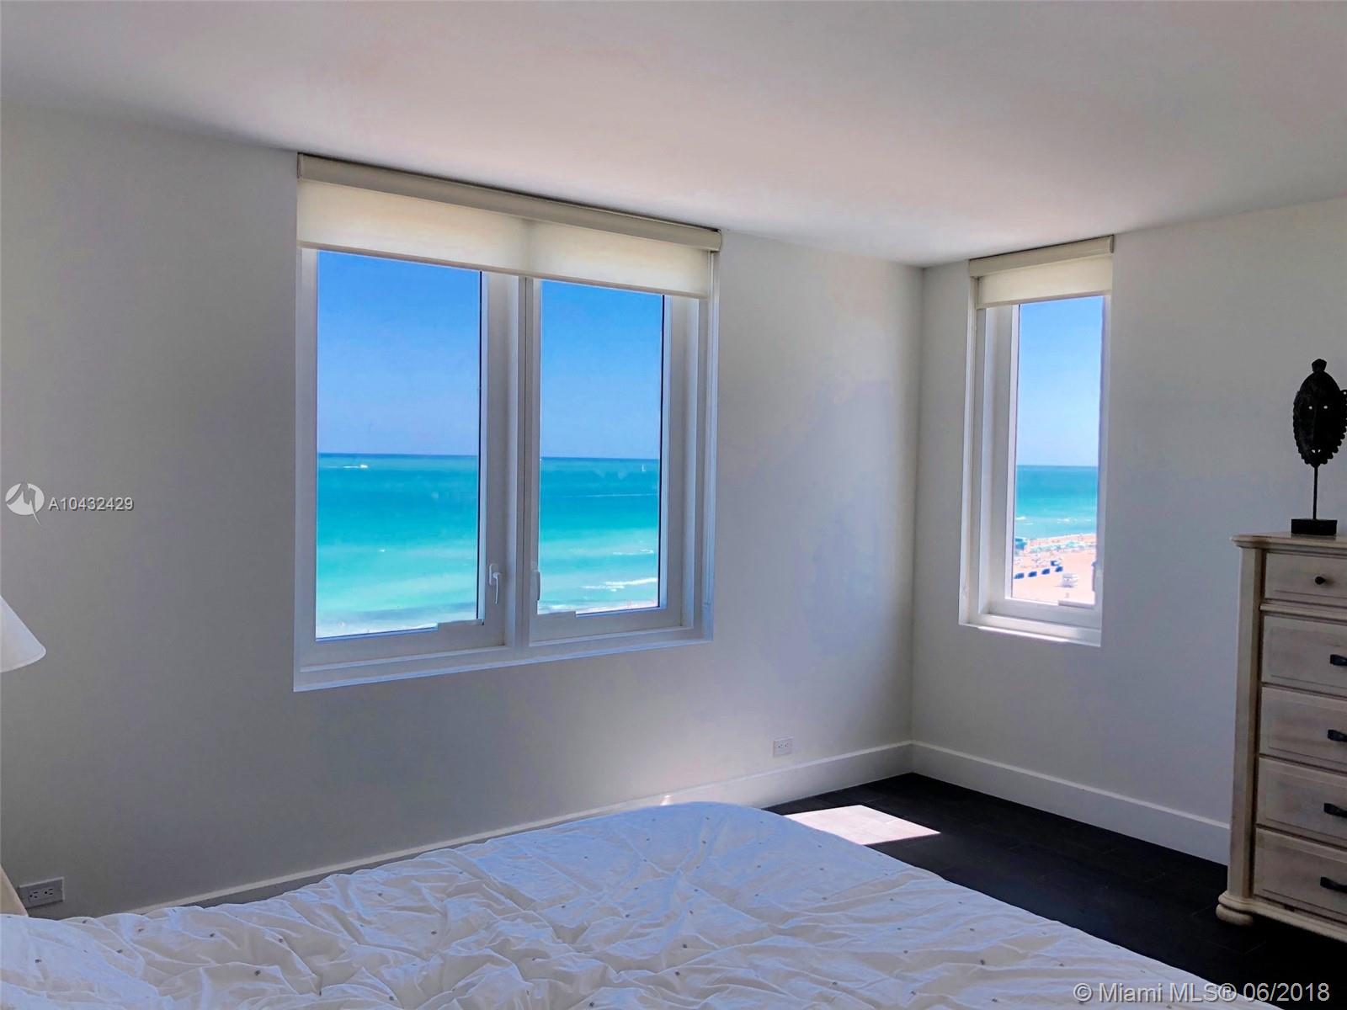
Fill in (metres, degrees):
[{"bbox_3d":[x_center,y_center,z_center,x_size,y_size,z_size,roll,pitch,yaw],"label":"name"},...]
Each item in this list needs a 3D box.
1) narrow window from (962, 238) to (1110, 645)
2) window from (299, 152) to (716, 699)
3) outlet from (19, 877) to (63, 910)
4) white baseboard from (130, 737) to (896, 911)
[{"bbox_3d":[1.616,-0.269,4.834,0.130,1.698,0.721,-1,3,-38],"label":"narrow window"},{"bbox_3d":[-0.533,-0.265,3.999,1.728,1.690,0.130,-1,3,-38],"label":"window"},{"bbox_3d":[-1.770,1.093,3.054,0.110,0.067,0.012,-1,3,-38],"label":"outlet"},{"bbox_3d":[-0.221,1.262,4.260,3.559,0.162,0.020,-1,3,-38],"label":"white baseboard"}]

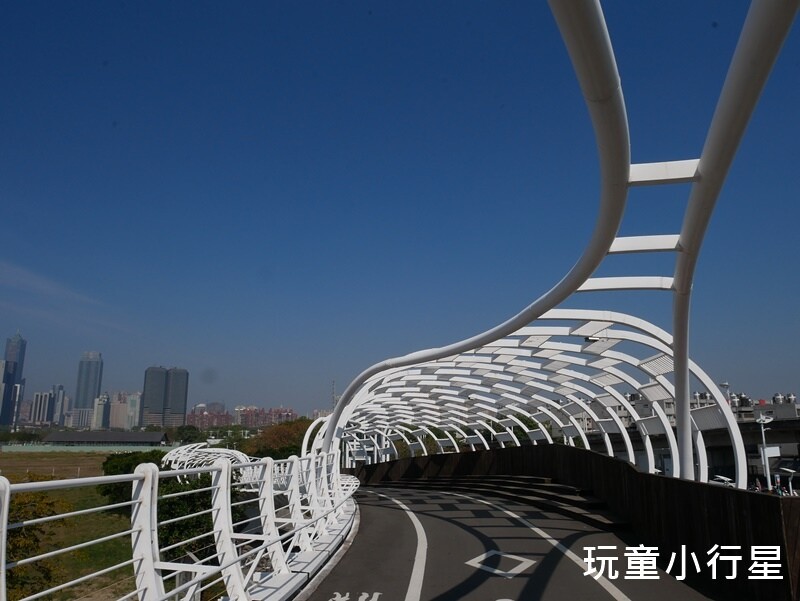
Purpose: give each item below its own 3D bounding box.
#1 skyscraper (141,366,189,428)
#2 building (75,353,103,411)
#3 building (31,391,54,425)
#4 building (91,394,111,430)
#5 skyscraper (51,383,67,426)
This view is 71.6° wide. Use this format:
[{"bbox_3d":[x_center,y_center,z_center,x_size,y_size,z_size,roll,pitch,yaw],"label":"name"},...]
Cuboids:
[{"bbox_3d":[-414.180,171.690,983.420,63.700,101.500,28.700,3,-13,-15],"label":"skyscraper"},{"bbox_3d":[-679.120,193.980,1210.720,35.600,154.800,30.200,3,-13,-14],"label":"building"},{"bbox_3d":[-560.540,171.520,871.320,21.400,54.100,15.000,3,-13,-14],"label":"building"},{"bbox_3d":[-308.460,115.940,571.910,11.800,35.100,9.400,2,-12,-10],"label":"building"},{"bbox_3d":[-672.220,207.520,1093.600,12.900,78.400,11.600,3,-13,-14],"label":"skyscraper"}]

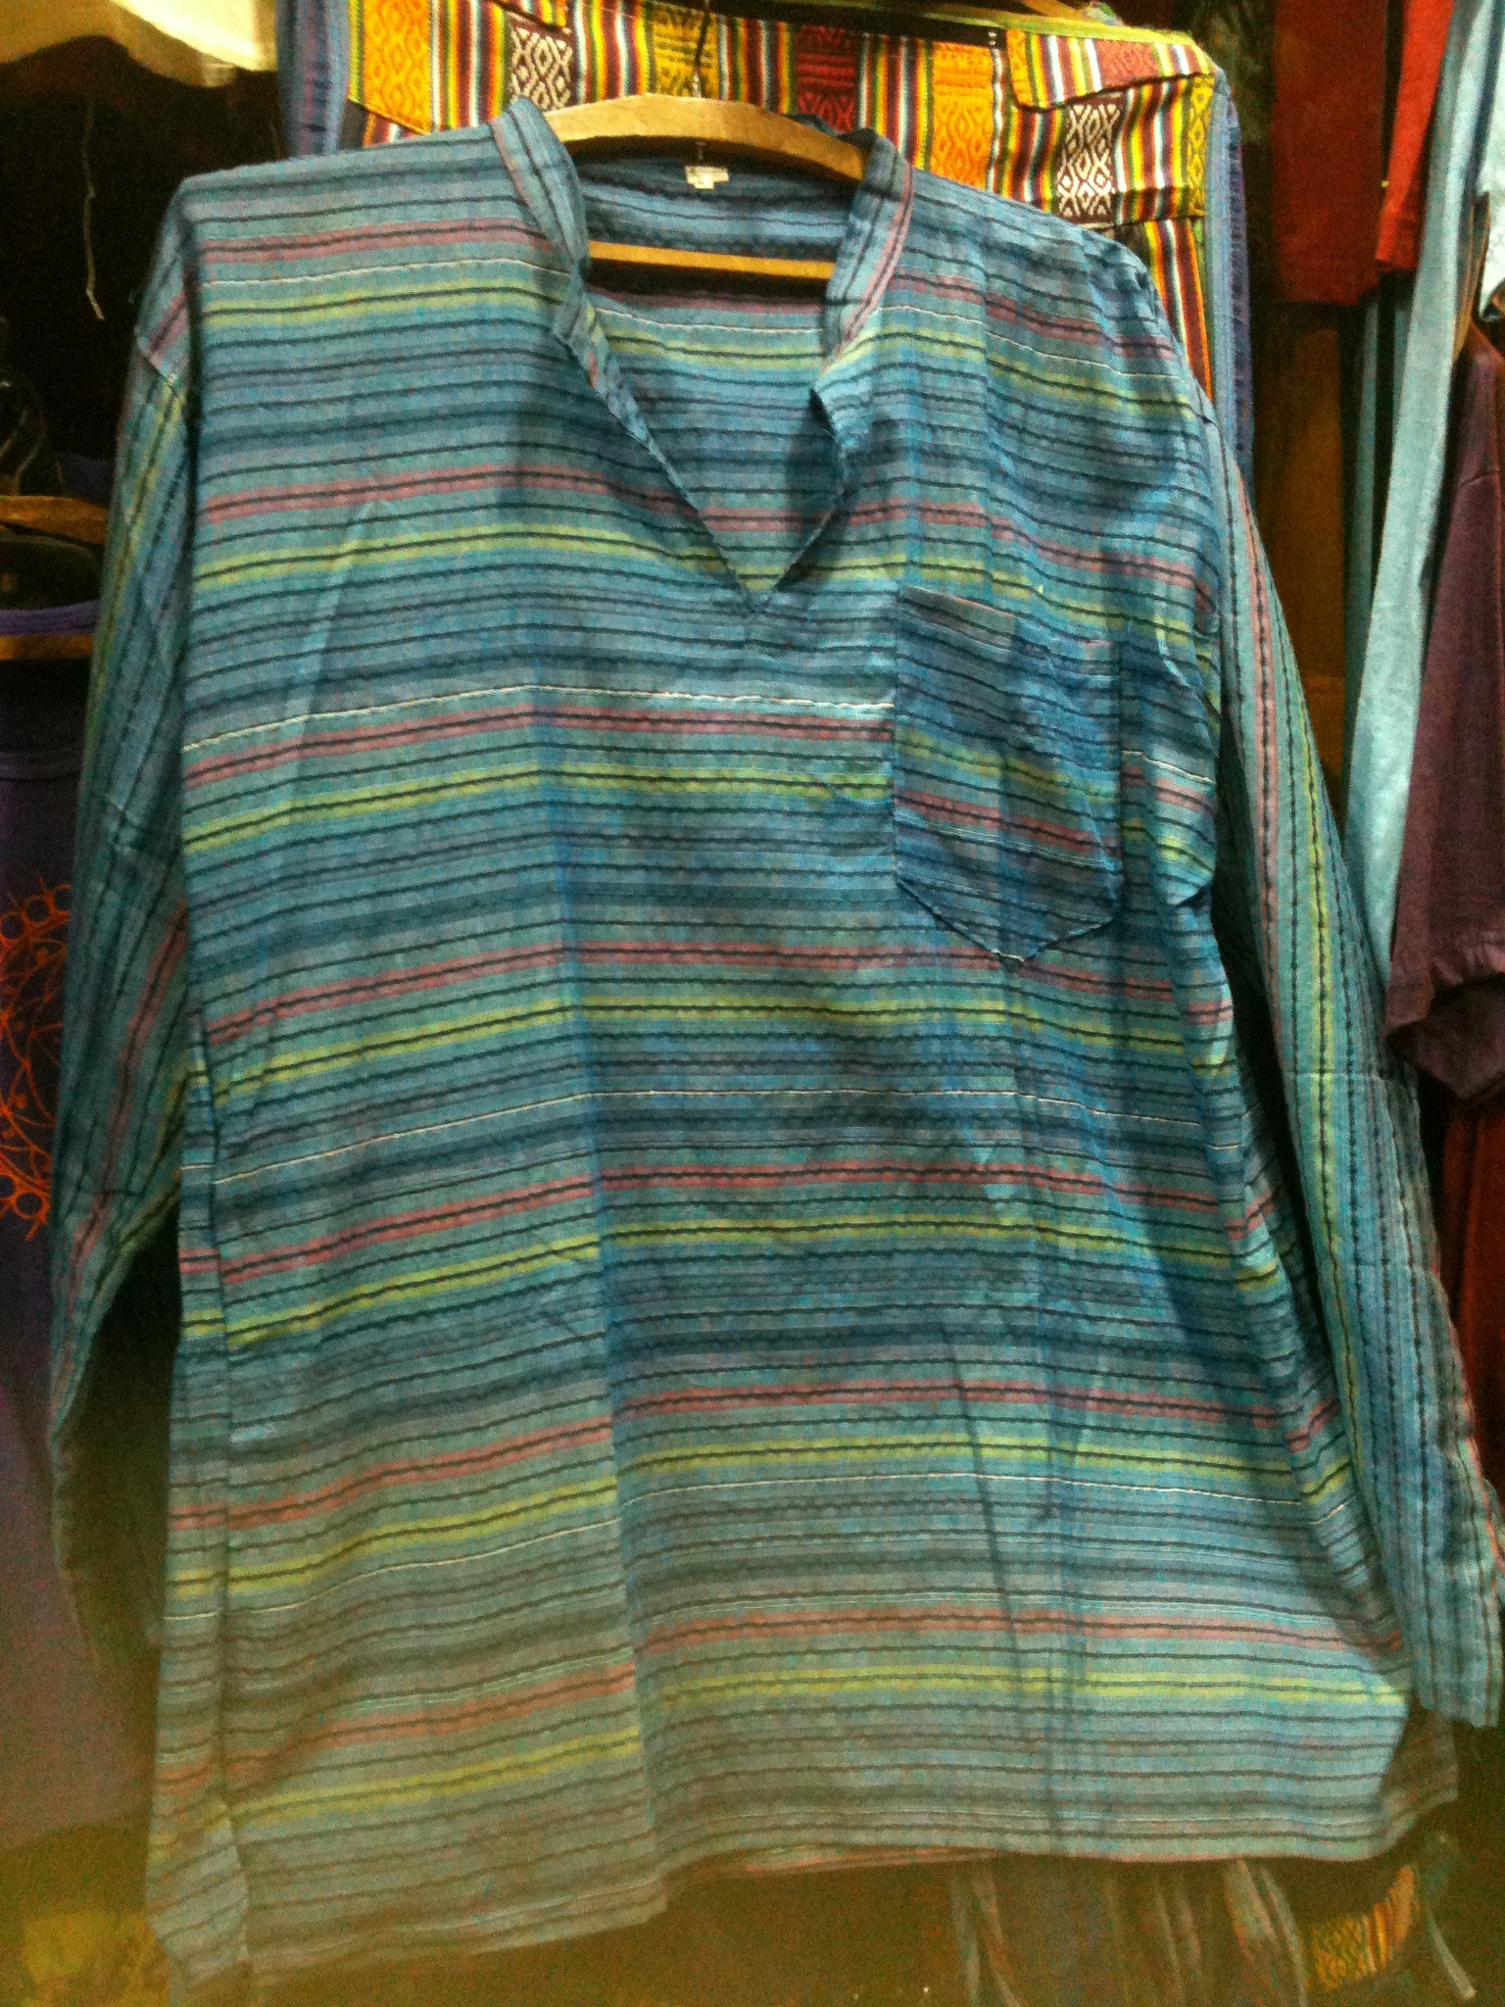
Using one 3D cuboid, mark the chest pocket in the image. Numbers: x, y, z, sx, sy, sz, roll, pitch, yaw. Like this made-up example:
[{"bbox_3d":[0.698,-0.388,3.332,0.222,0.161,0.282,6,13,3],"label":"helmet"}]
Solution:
[{"bbox_3d":[0.122,-0.111,0.970,0.122,0.177,0.025,-3,2,-20],"label":"chest pocket"}]

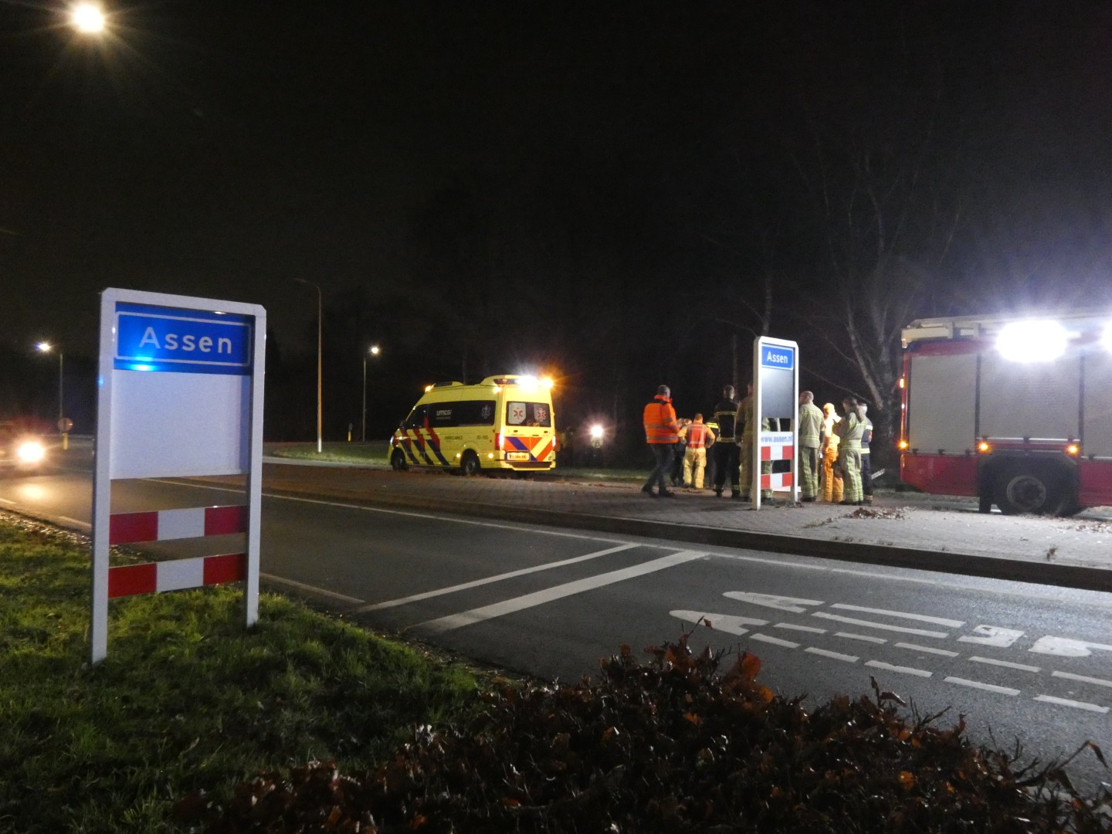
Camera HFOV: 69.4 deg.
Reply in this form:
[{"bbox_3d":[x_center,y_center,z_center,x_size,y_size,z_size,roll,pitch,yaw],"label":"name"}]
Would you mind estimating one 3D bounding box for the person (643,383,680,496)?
[{"bbox_3d":[1.689,0.391,12.900,0.580,1.830,0.580,1,0,-44],"label":"person"}]

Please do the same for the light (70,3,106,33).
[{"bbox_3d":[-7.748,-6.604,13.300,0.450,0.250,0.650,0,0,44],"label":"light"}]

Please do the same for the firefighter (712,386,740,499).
[{"bbox_3d":[2.777,0.387,13.000,0.560,1.830,0.400,0,0,-5],"label":"firefighter"}]

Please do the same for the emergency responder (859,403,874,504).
[{"bbox_3d":[5.124,0.616,13.400,0.520,1.700,0.420,1,0,-34],"label":"emergency responder"}]

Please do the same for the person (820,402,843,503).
[{"bbox_3d":[4.602,0.594,13.400,0.450,1.680,0.500,0,0,41],"label":"person"}]

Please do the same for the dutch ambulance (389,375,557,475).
[{"bbox_3d":[-2.750,0.250,24.500,2.040,2.860,5.980,1,0,-42],"label":"dutch ambulance"}]

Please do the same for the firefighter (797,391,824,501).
[{"bbox_3d":[4.131,0.468,13.100,0.550,1.800,0.420,0,0,-20],"label":"firefighter"}]

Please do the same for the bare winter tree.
[{"bbox_3d":[7.134,-2.686,17.800,4.000,8.600,3.900,0,0,0],"label":"bare winter tree"}]

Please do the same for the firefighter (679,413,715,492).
[{"bbox_3d":[3.211,0.773,18.100,0.780,1.720,0.450,0,0,-3],"label":"firefighter"}]

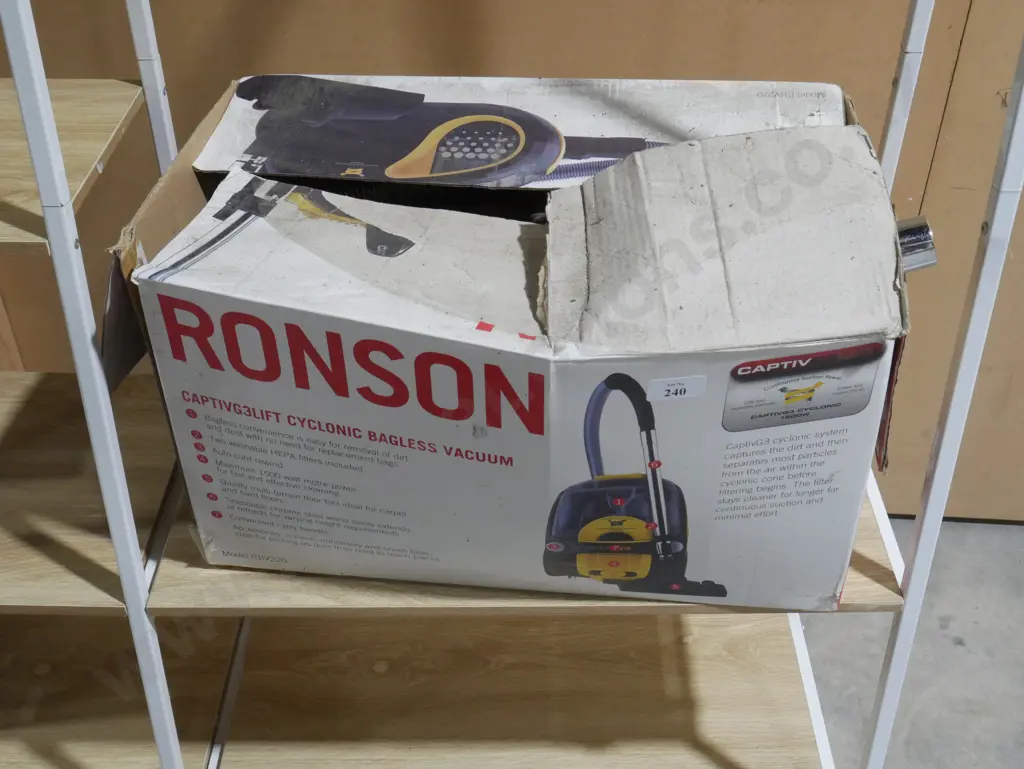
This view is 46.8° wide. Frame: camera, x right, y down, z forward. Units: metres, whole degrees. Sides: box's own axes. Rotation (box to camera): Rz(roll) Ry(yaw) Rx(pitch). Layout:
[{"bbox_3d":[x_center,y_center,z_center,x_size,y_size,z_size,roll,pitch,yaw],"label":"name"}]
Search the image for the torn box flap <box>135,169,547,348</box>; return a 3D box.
[{"bbox_3d":[-0.100,-0.094,0.856,0.297,0.028,0.177,10,37,10],"label":"torn box flap"}]

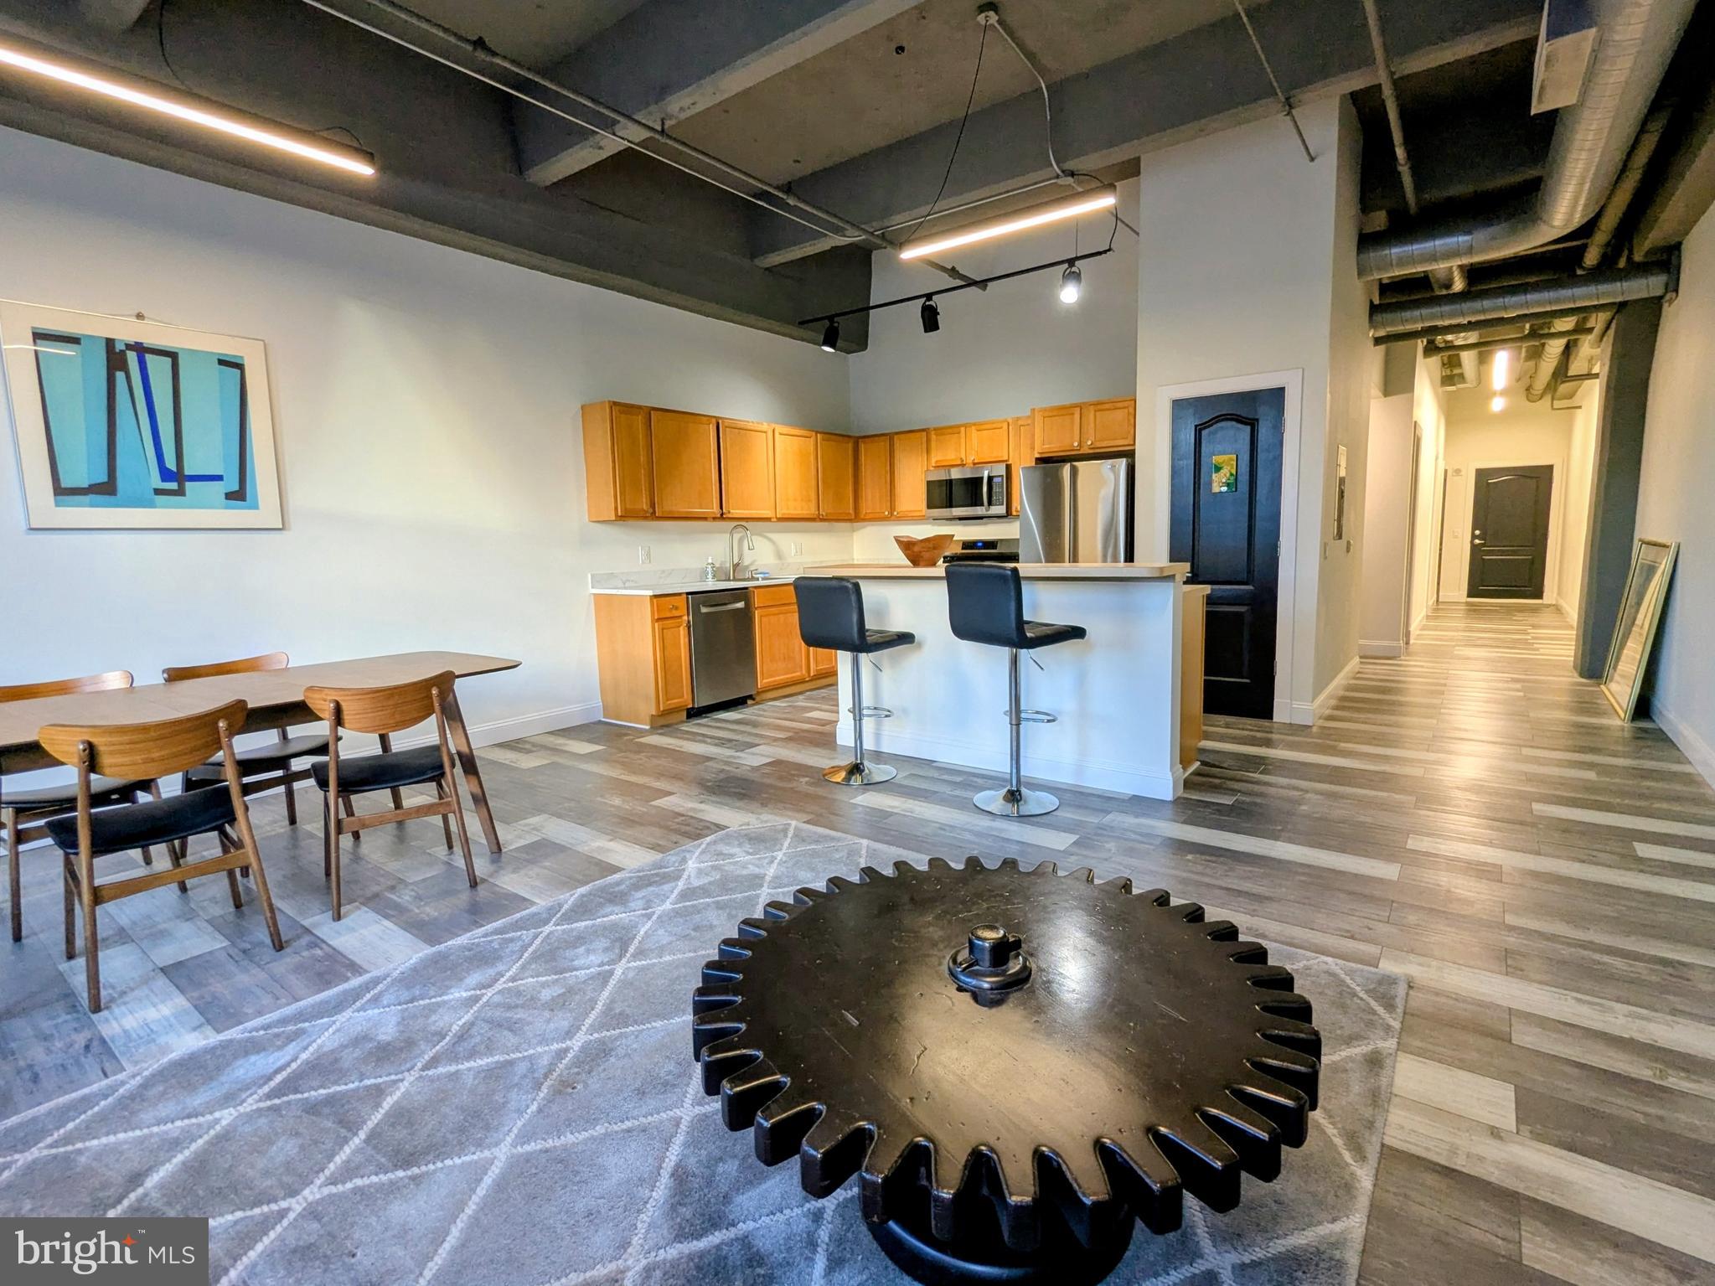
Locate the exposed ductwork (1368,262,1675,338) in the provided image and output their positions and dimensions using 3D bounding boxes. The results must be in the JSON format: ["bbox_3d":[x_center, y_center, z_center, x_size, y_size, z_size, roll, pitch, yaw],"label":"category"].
[{"bbox_3d":[4.648,-2.452,5.705,1.660,0.225,0.225,3,9,37],"label":"exposed ductwork"}]

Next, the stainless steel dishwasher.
[{"bbox_3d":[-1.182,0.052,5.857,0.615,0.855,0.600,3,9,37],"label":"stainless steel dishwasher"}]

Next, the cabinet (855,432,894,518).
[{"bbox_3d":[0.241,-1.481,7.139,0.385,0.760,0.315,4,9,38],"label":"cabinet"}]

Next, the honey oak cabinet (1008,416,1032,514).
[{"bbox_3d":[1.413,-1.435,6.440,0.230,0.770,0.315,3,9,37],"label":"honey oak cabinet"}]

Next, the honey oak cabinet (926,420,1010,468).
[{"bbox_3d":[0.969,-1.615,6.542,0.770,0.355,0.315,4,9,38],"label":"honey oak cabinet"}]

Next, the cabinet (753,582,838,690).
[{"bbox_3d":[-0.694,-0.083,6.394,0.635,0.785,1.040,4,9,38],"label":"cabinet"}]

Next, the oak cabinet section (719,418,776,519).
[{"bbox_3d":[-0.959,-1.343,6.264,0.315,0.766,0.592,4,9,37],"label":"oak cabinet section"}]

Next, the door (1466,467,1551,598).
[{"bbox_3d":[9.968,-1.667,12.125,0.910,2.030,0.050,3,9,37],"label":"door"}]

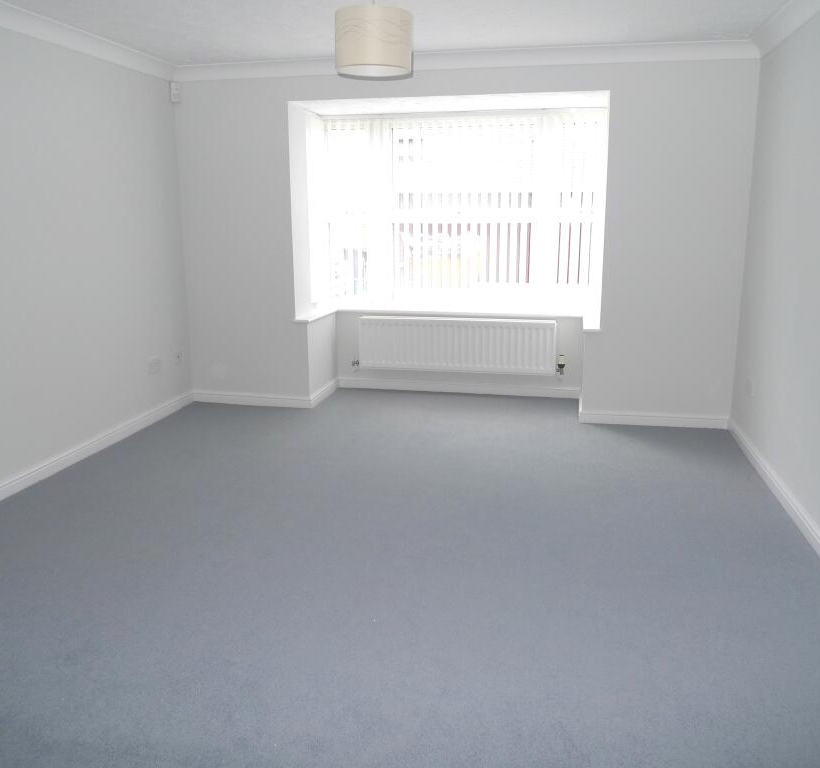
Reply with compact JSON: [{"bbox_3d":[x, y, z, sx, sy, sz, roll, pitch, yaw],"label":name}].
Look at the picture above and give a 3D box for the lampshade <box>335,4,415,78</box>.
[{"bbox_3d":[-0.141,-1.347,2.816,0.300,0.202,0.300,0,13,0],"label":"lampshade"}]

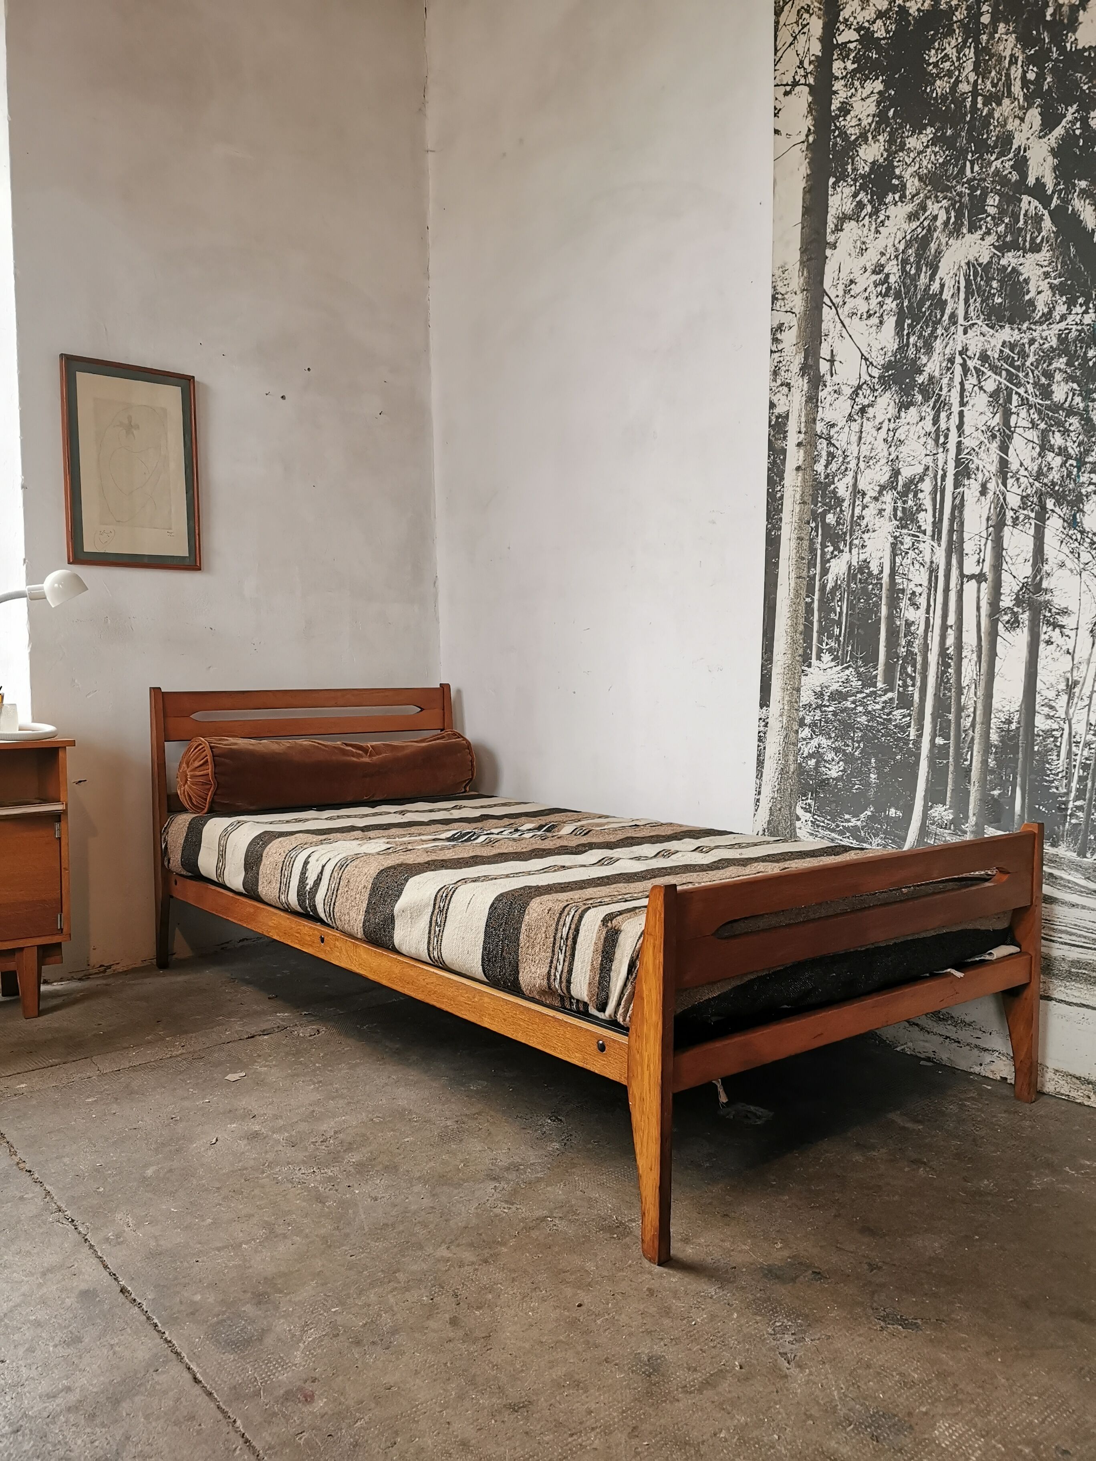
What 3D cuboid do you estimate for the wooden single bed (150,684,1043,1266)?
[{"bbox_3d":[-0.086,0.287,2.613,0.960,0.760,2.020,-2,4,-38],"label":"wooden single bed"}]

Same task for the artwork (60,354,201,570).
[{"bbox_3d":[-1.106,-0.700,3.038,0.363,0.530,0.022,-3,4,-44],"label":"artwork"}]

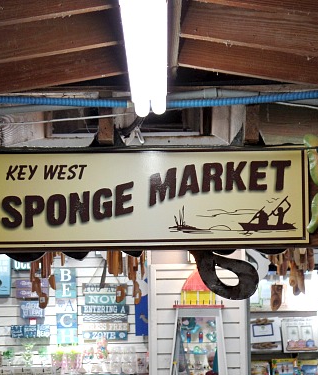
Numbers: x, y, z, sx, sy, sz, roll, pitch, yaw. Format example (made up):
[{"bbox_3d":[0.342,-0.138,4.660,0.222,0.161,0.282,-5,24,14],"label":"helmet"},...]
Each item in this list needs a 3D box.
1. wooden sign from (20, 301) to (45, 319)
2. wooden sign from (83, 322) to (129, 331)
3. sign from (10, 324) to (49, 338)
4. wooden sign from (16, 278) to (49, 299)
[{"bbox_3d":[-0.999,0.963,12.996,0.191,0.134,0.040,-1,-4,-3],"label":"wooden sign"},{"bbox_3d":[-0.421,1.101,13.027,0.366,0.063,0.018,-1,-4,-3],"label":"wooden sign"},{"bbox_3d":[-1.011,1.134,12.986,0.310,0.101,0.035,-1,-4,-3],"label":"sign"},{"bbox_3d":[-1.003,0.800,13.010,0.253,0.141,0.035,-1,-4,-3],"label":"wooden sign"}]

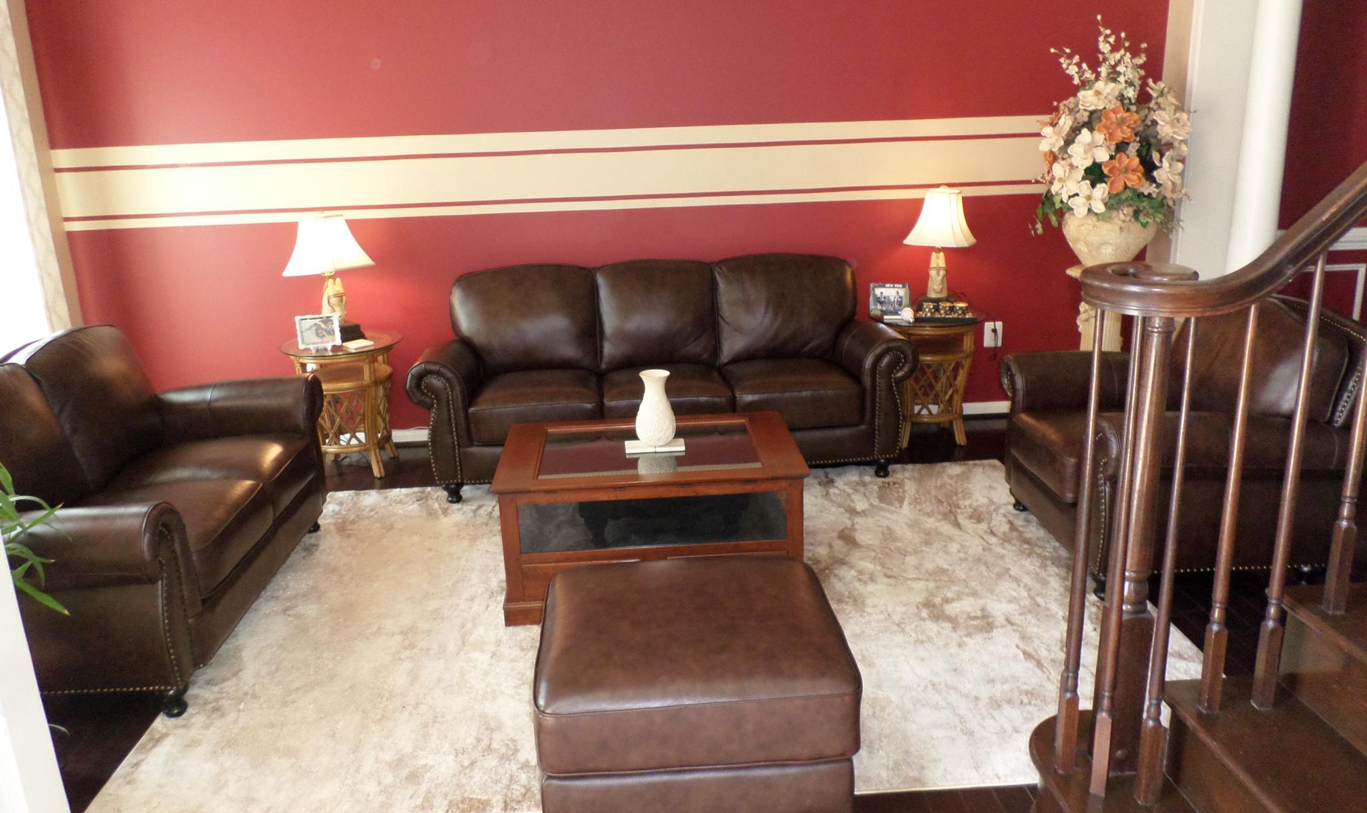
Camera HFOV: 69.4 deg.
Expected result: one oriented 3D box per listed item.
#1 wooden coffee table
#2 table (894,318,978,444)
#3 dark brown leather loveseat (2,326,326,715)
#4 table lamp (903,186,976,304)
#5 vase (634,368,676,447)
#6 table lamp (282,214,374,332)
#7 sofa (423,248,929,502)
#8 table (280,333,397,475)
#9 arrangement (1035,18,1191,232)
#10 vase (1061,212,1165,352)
[{"bbox_3d":[-0.113,0.378,3.566,1.030,0.480,0.700,-3,16,-2],"label":"wooden coffee table"},{"bbox_3d":[1.210,-0.138,4.951,0.540,0.610,0.540,-3,16,-2],"label":"table"},{"bbox_3d":[-1.928,0.259,3.355,0.920,0.940,1.600,-3,16,-2],"label":"dark brown leather loveseat"},{"bbox_3d":[1.257,-0.749,4.860,0.360,0.610,0.360,-3,16,-2],"label":"table lamp"},{"bbox_3d":[-0.102,-0.001,3.488,0.145,0.280,0.145,-3,16,-2],"label":"vase"},{"bbox_3d":[-1.666,-0.611,4.713,0.410,0.590,0.400,-3,16,-2],"label":"table lamp"},{"bbox_3d":[-0.099,-0.194,4.699,2.200,0.940,0.910,-3,16,-2],"label":"sofa"},{"bbox_3d":[-1.623,-0.011,4.817,0.540,0.620,0.540,-3,16,-2],"label":"table"},{"bbox_3d":[1.971,-1.263,4.490,0.710,0.940,0.620,-3,16,-2],"label":"arrangement"},{"bbox_3d":[2.010,-0.367,4.753,0.450,1.110,0.450,-3,16,-2],"label":"vase"}]

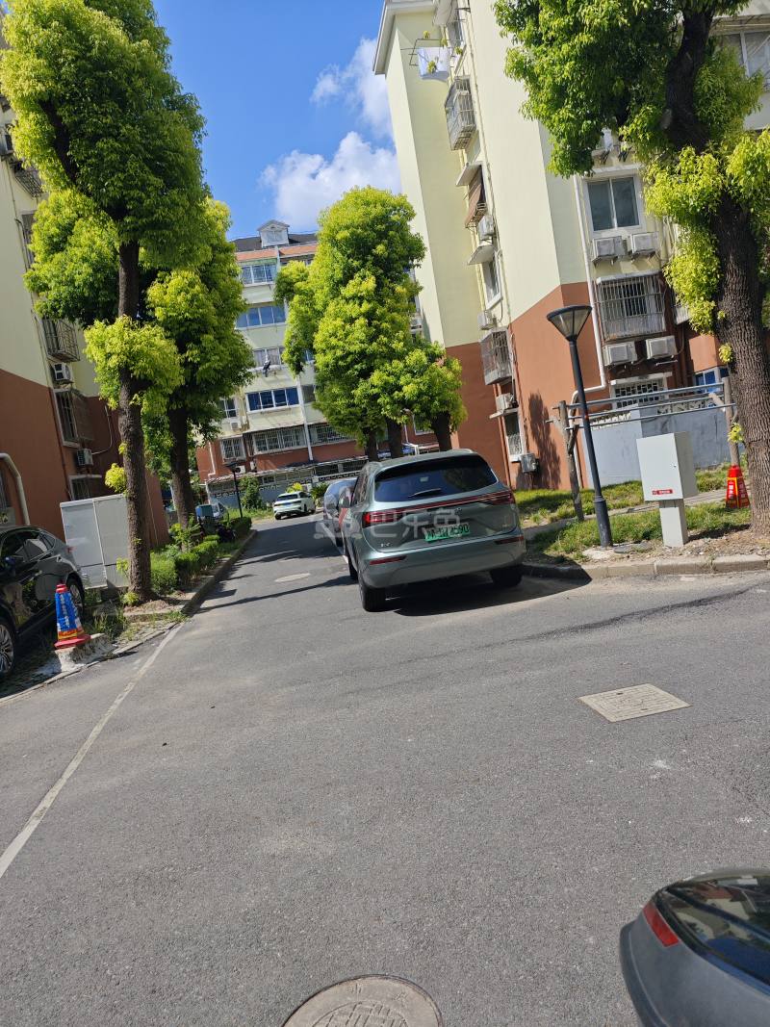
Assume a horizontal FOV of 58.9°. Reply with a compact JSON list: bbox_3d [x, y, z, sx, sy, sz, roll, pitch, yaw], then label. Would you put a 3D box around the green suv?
[{"bbox_3d":[0.401,0.081,9.344,1.900,1.670,4.720,-9,3,-6],"label":"green suv"}]

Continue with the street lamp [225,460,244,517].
[{"bbox_3d":[-7.055,-0.901,32.941,0.600,3.260,0.600,-9,3,0],"label":"street lamp"}]

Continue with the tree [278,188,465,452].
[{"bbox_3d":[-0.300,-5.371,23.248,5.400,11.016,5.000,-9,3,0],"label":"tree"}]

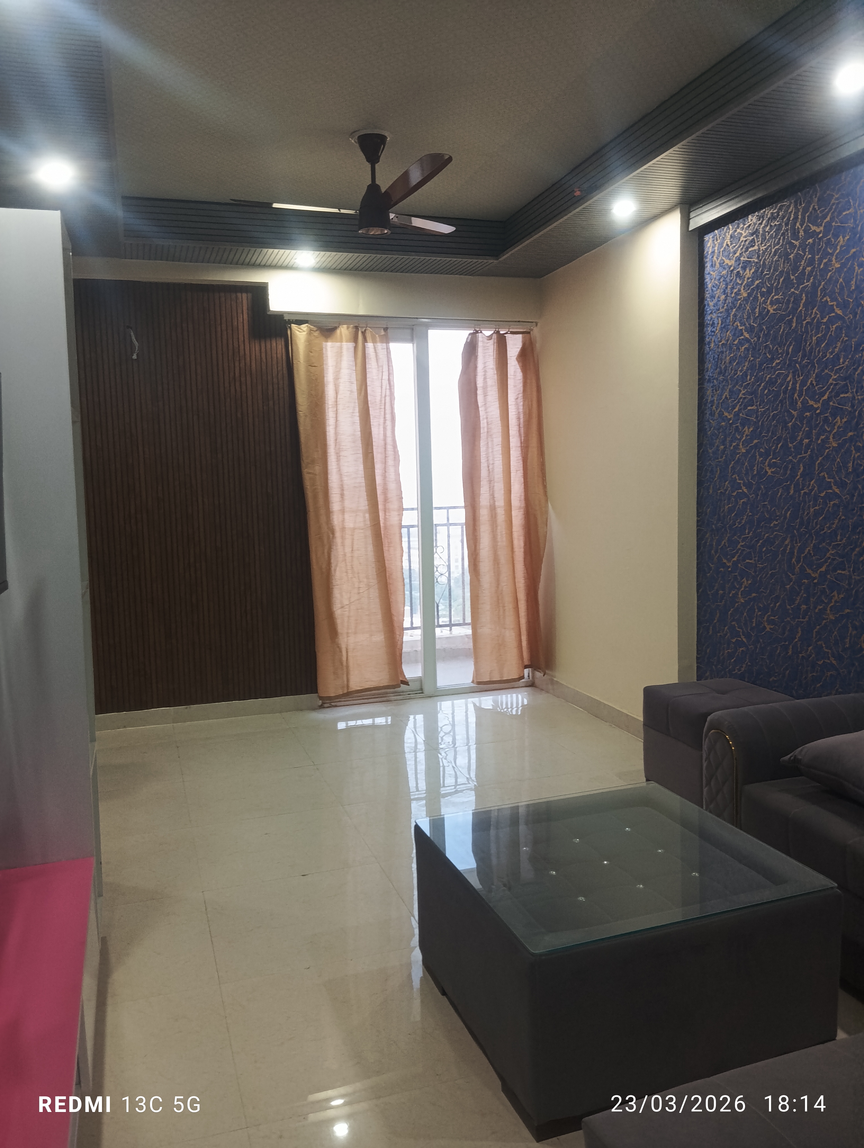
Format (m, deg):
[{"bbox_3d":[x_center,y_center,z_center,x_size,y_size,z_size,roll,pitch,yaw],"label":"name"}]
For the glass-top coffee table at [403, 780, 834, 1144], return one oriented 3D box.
[{"bbox_3d":[0.432,0.877,2.292,0.750,0.400,0.755,-3,6,-19],"label":"glass-top coffee table"}]

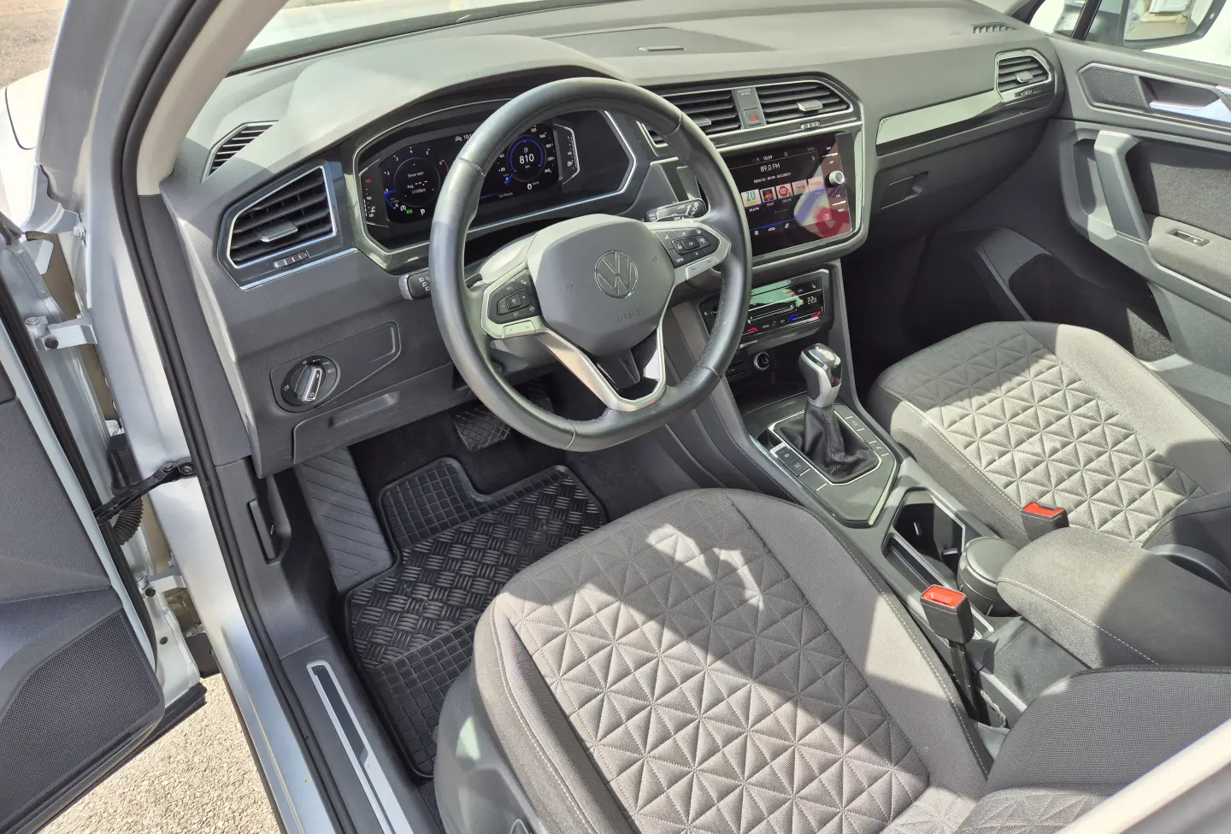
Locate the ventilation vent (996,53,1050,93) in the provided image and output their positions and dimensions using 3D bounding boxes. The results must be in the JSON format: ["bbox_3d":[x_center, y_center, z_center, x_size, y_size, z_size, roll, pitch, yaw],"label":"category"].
[{"bbox_3d":[0.712,-0.605,1.436,0.112,0.066,0.035,-12,21,-18],"label":"ventilation vent"}]

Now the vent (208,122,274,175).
[{"bbox_3d":[-0.393,-0.280,0.850,0.032,0.022,0.098,24,54,16],"label":"vent"}]

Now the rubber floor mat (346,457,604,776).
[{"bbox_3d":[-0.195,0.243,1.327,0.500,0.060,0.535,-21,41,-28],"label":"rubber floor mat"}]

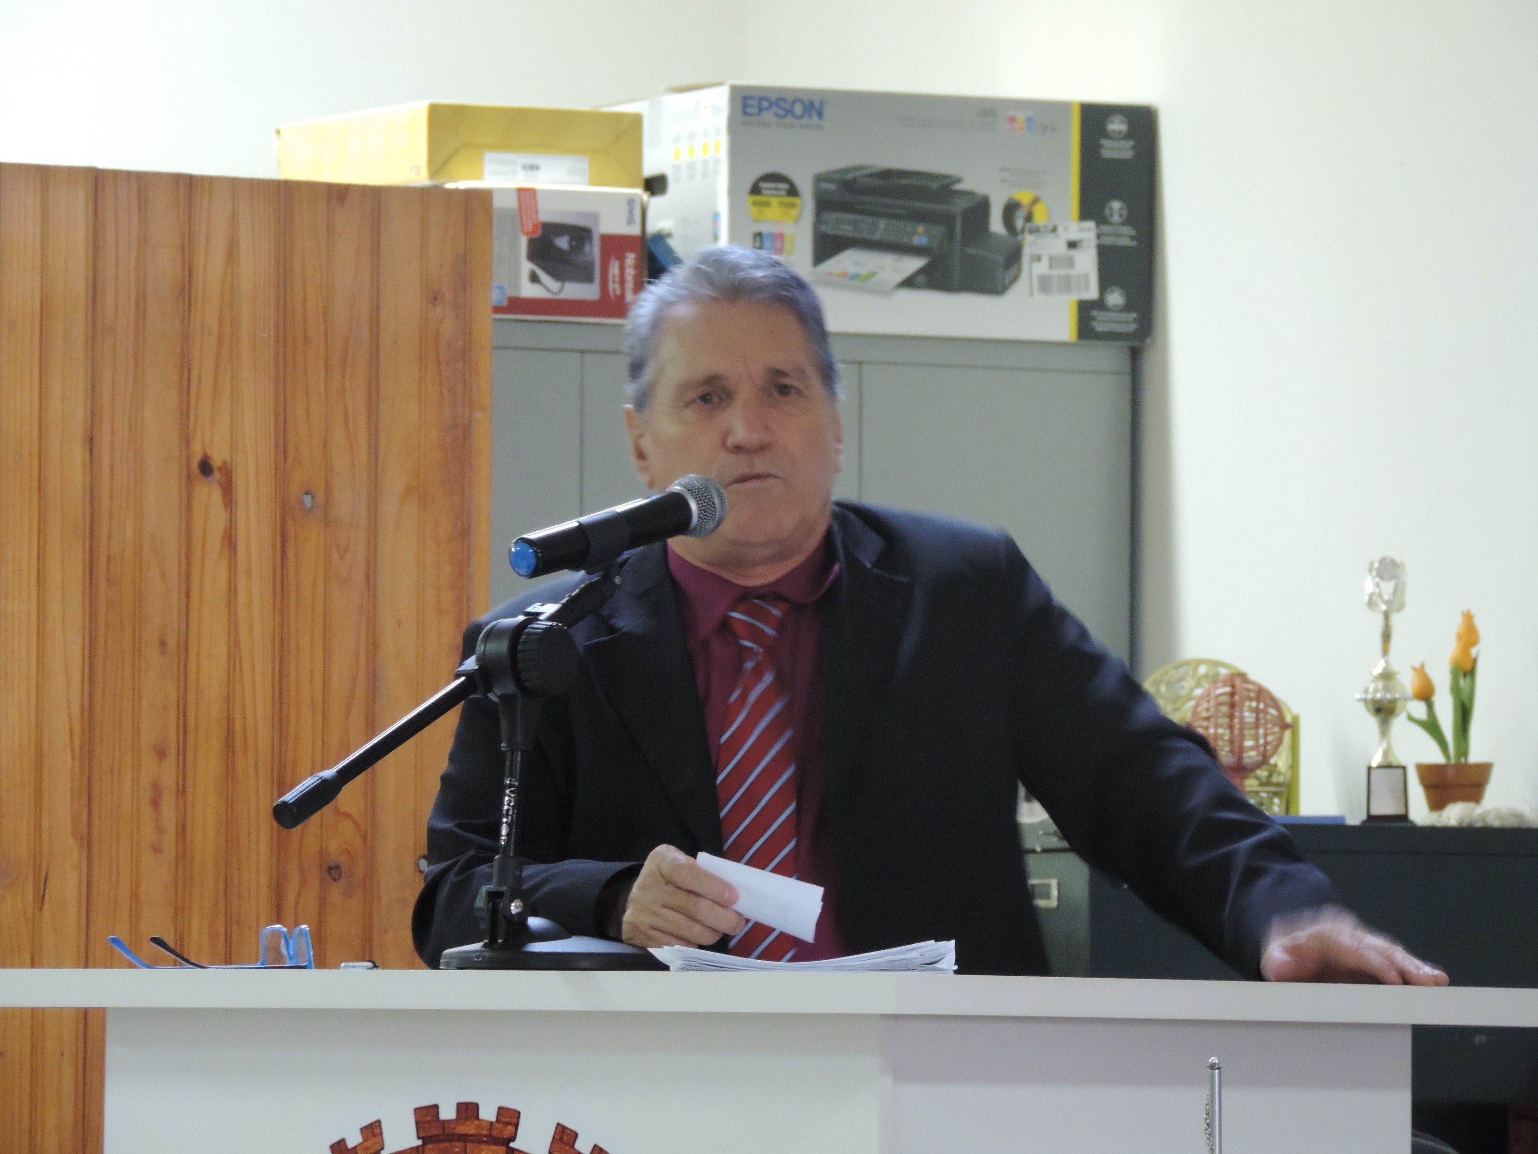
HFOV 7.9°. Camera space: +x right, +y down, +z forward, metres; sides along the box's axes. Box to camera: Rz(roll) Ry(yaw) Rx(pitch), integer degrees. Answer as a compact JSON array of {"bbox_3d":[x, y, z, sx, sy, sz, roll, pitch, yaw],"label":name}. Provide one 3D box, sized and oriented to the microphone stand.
[{"bbox_3d":[-0.238,0.149,8.882,0.180,0.327,0.420,-2,-3,41],"label":"microphone stand"}]

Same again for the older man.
[{"bbox_3d":[0.127,0.584,9.232,0.860,1.720,0.500,1,-3,-2],"label":"older man"}]

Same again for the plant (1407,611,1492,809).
[{"bbox_3d":[0.793,0.156,12.930,0.096,0.236,0.090,0,-3,0],"label":"plant"}]

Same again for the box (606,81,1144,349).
[{"bbox_3d":[0.118,-0.441,14.023,0.590,0.301,0.450,2,-3,-25],"label":"box"}]

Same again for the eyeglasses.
[{"bbox_3d":[-0.459,0.304,9.130,0.138,0.037,0.135,1,-3,-17],"label":"eyeglasses"}]

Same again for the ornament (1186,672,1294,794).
[{"bbox_3d":[0.541,0.195,12.780,0.120,0.165,0.115,0,-3,0],"label":"ornament"}]

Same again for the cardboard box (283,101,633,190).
[{"bbox_3d":[-0.382,-0.513,13.715,0.287,0.097,0.455,2,-3,-25],"label":"cardboard box"}]

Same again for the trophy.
[{"bbox_3d":[0.713,0.132,12.830,0.067,0.308,0.062,0,-3,0],"label":"trophy"}]

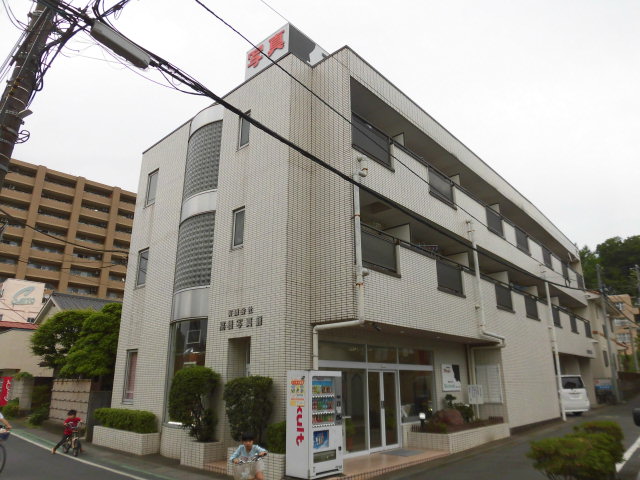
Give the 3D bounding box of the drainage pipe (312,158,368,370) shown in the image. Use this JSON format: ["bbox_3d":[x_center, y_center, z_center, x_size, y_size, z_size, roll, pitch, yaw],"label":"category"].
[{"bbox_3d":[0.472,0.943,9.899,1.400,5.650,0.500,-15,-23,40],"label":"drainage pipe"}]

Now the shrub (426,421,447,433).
[{"bbox_3d":[3.068,4.973,11.812,0.580,0.340,0.580,-15,-23,40],"label":"shrub"}]

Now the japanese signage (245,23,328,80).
[{"bbox_3d":[-0.927,-4.990,13.149,1.820,1.300,1.800,-15,-23,39],"label":"japanese signage"}]

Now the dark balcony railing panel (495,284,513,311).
[{"bbox_3d":[6.621,2.074,15.956,0.100,0.876,1.612,-15,-23,39],"label":"dark balcony railing panel"}]

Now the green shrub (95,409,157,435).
[{"bbox_3d":[-5.378,4.977,12.306,2.935,0.537,0.517,-15,-23,40],"label":"green shrub"}]

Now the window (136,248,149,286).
[{"bbox_3d":[-5.701,0.923,14.336,0.657,1.234,0.100,-15,-23,40],"label":"window"}]

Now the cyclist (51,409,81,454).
[{"bbox_3d":[-6.444,4.944,11.448,0.600,1.050,0.980,16,-24,-41],"label":"cyclist"}]

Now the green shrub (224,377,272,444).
[{"bbox_3d":[-1.449,3.410,8.911,1.144,1.313,0.716,-15,-23,40],"label":"green shrub"}]

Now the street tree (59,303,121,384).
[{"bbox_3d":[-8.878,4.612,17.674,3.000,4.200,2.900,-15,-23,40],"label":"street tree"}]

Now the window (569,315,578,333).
[{"bbox_3d":[13.110,4.337,22.955,0.100,0.900,1.250,-15,-23,39],"label":"window"}]

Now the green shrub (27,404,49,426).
[{"bbox_3d":[-11.465,7.043,17.951,0.660,0.850,0.660,-15,-23,39],"label":"green shrub"}]

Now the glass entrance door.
[{"bbox_3d":[1.614,4.324,11.300,0.089,1.871,1.294,-15,-23,40],"label":"glass entrance door"}]

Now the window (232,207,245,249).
[{"bbox_3d":[-1.994,-0.286,11.104,0.480,1.030,0.100,-15,-23,39],"label":"window"}]

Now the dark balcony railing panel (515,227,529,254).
[{"bbox_3d":[8.684,0.020,19.088,0.080,0.930,1.530,-16,-24,39],"label":"dark balcony railing panel"}]

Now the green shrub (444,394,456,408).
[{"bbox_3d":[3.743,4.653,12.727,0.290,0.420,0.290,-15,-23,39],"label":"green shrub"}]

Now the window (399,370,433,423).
[{"bbox_3d":[2.811,4.565,12.969,0.100,1.360,1.850,-15,-23,40],"label":"window"}]

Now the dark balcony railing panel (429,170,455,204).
[{"bbox_3d":[3.772,-1.589,13.807,0.100,0.860,1.630,-15,-23,39],"label":"dark balcony railing panel"}]

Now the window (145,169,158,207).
[{"bbox_3d":[-5.708,-1.759,15.194,0.657,1.234,0.100,-15,-23,40],"label":"window"}]

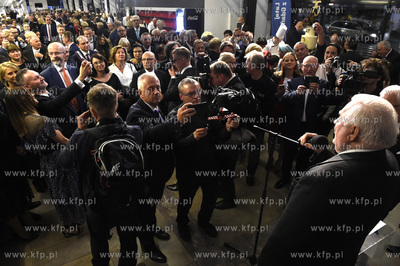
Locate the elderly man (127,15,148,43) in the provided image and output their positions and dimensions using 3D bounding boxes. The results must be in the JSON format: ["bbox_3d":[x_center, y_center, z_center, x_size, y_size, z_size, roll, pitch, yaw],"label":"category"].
[{"bbox_3d":[-1.349,-1.676,6.194,0.540,1.936,0.340,-9,29,-17],"label":"elderly man"}]

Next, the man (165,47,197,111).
[{"bbox_3d":[-0.237,-0.102,3.266,0.480,1.826,0.520,-1,27,-3],"label":"man"}]

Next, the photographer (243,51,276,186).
[{"bbox_3d":[0.604,-0.083,3.258,0.560,1.760,0.420,21,34,37],"label":"photographer"}]

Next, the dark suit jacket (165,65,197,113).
[{"bbox_3d":[-0.235,-0.500,3.425,0.450,0.760,0.520,-3,28,-5],"label":"dark suit jacket"}]

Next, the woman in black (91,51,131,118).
[{"bbox_3d":[-1.291,-0.281,3.836,0.500,1.660,0.360,-14,29,-23],"label":"woman in black"}]

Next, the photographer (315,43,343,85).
[{"bbox_3d":[1.735,-0.443,4.033,0.520,1.728,0.450,13,30,24],"label":"photographer"}]

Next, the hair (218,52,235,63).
[{"bbox_3d":[0.315,-0.865,3.078,0.165,0.120,0.190,-20,34,-32],"label":"hair"}]

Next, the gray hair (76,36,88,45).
[{"bbox_3d":[-1.720,-1.340,3.900,0.180,0.150,0.210,-21,34,-35],"label":"gray hair"}]

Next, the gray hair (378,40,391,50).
[{"bbox_3d":[2.874,-1.363,4.150,0.200,0.150,0.170,-8,28,-16],"label":"gray hair"}]

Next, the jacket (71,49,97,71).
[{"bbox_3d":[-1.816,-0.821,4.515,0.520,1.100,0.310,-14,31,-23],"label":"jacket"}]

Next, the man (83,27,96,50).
[{"bbox_3d":[-2.178,-1.303,5.612,0.500,1.740,0.320,-5,29,-7],"label":"man"}]

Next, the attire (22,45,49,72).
[{"bbox_3d":[-2.924,-1.199,5.033,0.380,0.720,0.580,14,30,27],"label":"attire"}]

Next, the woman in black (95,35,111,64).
[{"bbox_3d":[-2.120,-1.373,6.060,0.480,1.640,0.360,-6,27,-10],"label":"woman in black"}]

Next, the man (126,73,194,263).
[{"bbox_3d":[-0.345,0.371,2.368,0.620,1.780,0.580,20,33,35],"label":"man"}]

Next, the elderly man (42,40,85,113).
[{"bbox_3d":[-1.631,-0.226,3.492,0.550,1.839,0.350,-19,33,-32],"label":"elderly man"}]

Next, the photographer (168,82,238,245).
[{"bbox_3d":[0.002,0.349,2.466,0.660,1.720,0.520,-14,29,-23],"label":"photographer"}]

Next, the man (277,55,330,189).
[{"bbox_3d":[1.241,-0.035,3.227,0.580,1.700,0.420,7,29,13],"label":"man"}]

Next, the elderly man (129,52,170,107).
[{"bbox_3d":[-0.587,-0.173,3.492,0.520,1.740,0.320,-2,28,-2],"label":"elderly man"}]

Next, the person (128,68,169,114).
[{"bbox_3d":[-0.588,-0.165,3.522,0.540,1.710,0.360,-8,27,-13],"label":"person"}]

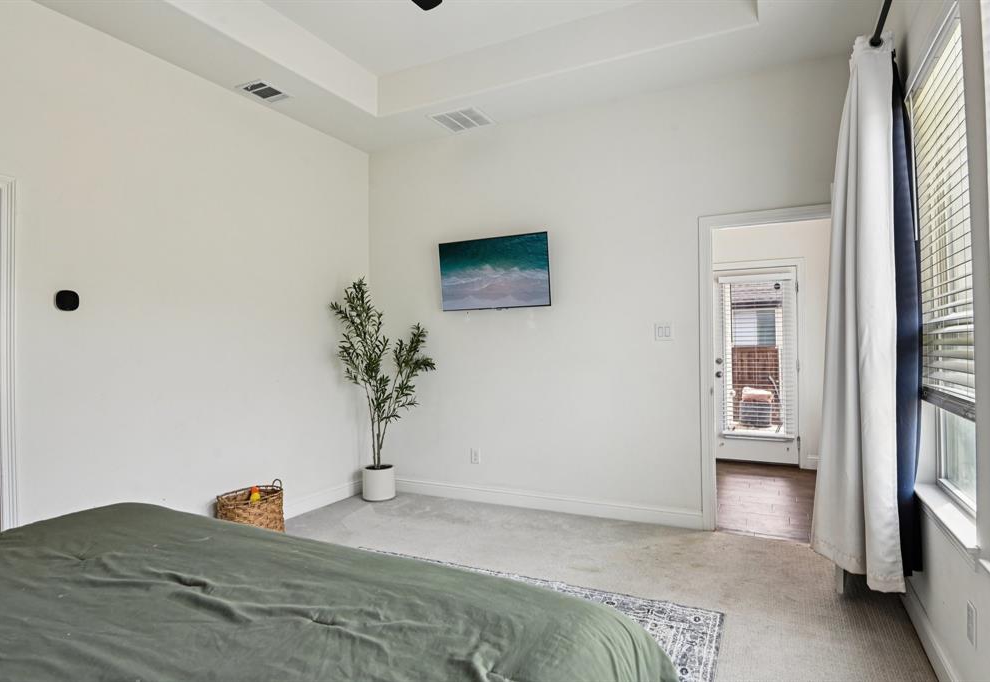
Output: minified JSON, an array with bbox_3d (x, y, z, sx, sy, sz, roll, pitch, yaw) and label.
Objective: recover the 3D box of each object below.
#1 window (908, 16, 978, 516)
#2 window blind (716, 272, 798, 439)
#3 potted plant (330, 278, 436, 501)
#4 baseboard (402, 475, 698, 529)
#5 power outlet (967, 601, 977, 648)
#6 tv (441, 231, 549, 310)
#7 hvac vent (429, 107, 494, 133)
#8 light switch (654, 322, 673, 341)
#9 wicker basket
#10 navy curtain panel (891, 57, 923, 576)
[{"bbox_3d":[1.677,-0.228,1.968,0.120,1.700,0.880,-1,-1,28],"label":"window"},{"bbox_3d":[2.714,0.163,5.633,0.720,1.700,0.060,-1,-1,28],"label":"window blind"},{"bbox_3d":[-0.917,0.395,4.539,0.750,1.880,0.680,-1,-1,-9],"label":"potted plant"},{"bbox_3d":[0.186,1.252,4.292,2.720,0.128,0.016,-1,-1,25],"label":"baseboard"},{"bbox_3d":[1.479,0.883,1.682,0.010,0.128,0.084,-1,-1,28],"label":"power outlet"},{"bbox_3d":[-0.019,-0.537,4.297,0.968,0.560,0.060,-1,4,28],"label":"tv"},{"bbox_3d":[-0.255,-1.733,4.258,0.385,0.025,0.385,-1,-1,28],"label":"hvac vent"},{"bbox_3d":[1.191,-0.064,3.809,0.123,0.123,0.011,-1,-1,25],"label":"light switch"},{"bbox_3d":[-1.591,1.147,3.576,0.320,0.380,0.360,-1,-1,28],"label":"wicker basket"},{"bbox_3d":[1.749,-0.155,2.358,0.130,2.220,0.380,-1,-1,28],"label":"navy curtain panel"}]

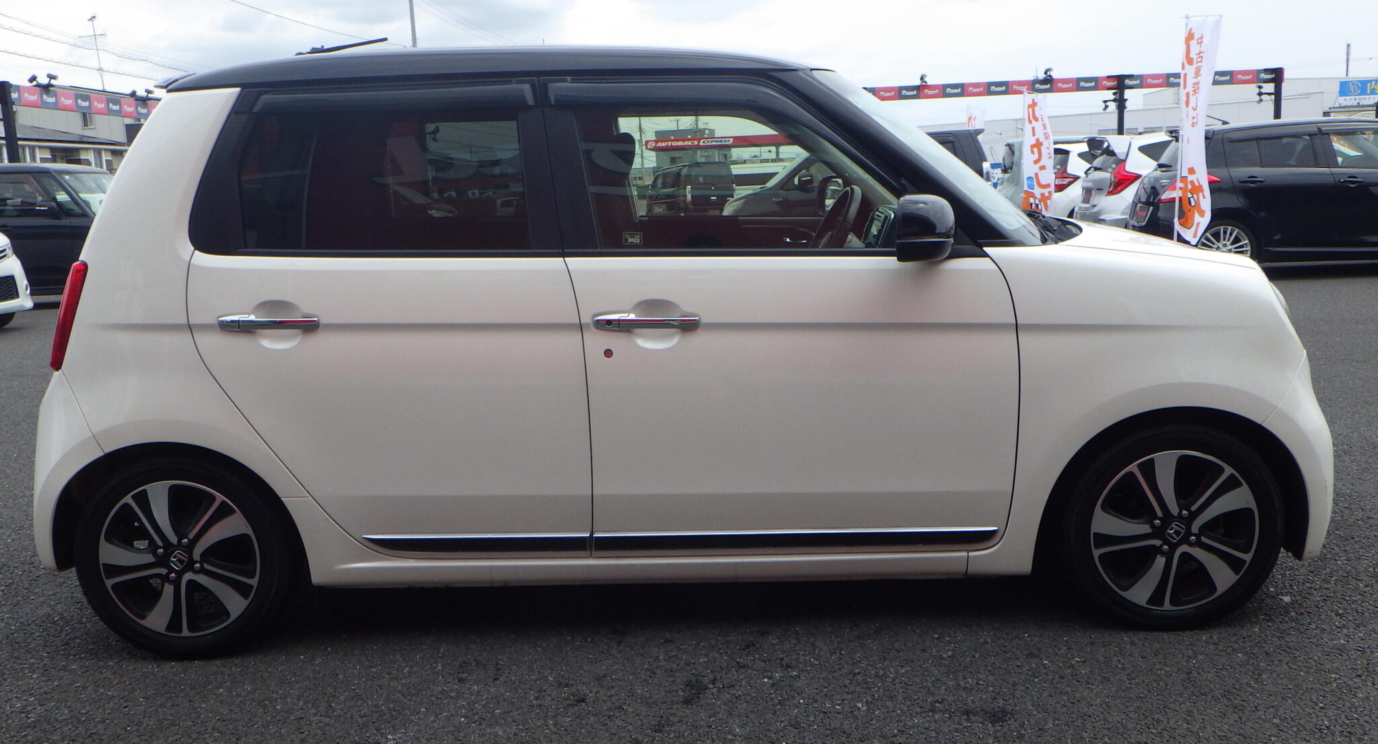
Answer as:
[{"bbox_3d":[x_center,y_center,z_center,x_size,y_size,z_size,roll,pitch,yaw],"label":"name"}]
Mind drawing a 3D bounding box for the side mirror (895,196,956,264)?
[{"bbox_3d":[0.550,-0.334,2.592,0.120,0.165,0.210,-2,10,1],"label":"side mirror"}]

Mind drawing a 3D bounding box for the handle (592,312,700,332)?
[{"bbox_3d":[-0.102,-0.120,2.701,0.257,0.045,0.050,0,10,1],"label":"handle"}]

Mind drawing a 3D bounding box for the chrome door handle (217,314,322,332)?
[{"bbox_3d":[-1.021,-0.119,2.715,0.247,0.041,0.050,0,10,1],"label":"chrome door handle"}]

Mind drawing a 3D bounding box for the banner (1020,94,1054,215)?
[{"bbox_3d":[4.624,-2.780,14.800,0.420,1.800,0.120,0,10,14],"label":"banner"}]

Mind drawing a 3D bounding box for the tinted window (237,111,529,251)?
[{"bbox_3d":[-0.748,-0.475,2.744,0.717,0.359,0.040,0,-2,1],"label":"tinted window"}]

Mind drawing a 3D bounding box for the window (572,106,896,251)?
[{"bbox_3d":[0.128,-0.478,2.731,0.825,0.368,0.040,0,-2,1],"label":"window"}]

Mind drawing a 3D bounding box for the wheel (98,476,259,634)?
[{"bbox_3d":[-1.300,0.470,2.905,0.415,0.415,0.135,-2,10,1],"label":"wheel"}]

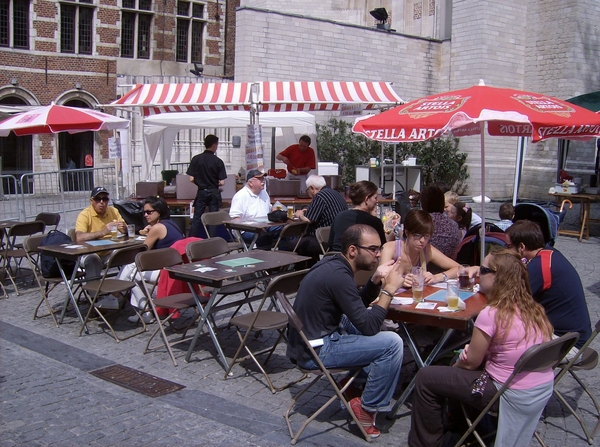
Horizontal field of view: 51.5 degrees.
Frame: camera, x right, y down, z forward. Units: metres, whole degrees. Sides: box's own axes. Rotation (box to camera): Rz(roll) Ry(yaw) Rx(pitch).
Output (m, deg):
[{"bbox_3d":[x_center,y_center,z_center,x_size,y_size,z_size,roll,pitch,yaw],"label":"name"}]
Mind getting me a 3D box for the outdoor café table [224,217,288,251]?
[{"bbox_3d":[-0.355,0.320,7.577,0.600,0.745,1.080,6,10,38],"label":"outdoor café table"}]

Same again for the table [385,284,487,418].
[{"bbox_3d":[0.956,0.804,3.986,0.600,0.745,1.080,5,9,33],"label":"table"}]

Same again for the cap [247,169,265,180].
[{"bbox_3d":[-0.564,-0.621,7.885,0.260,0.150,0.180,3,8,20],"label":"cap"}]

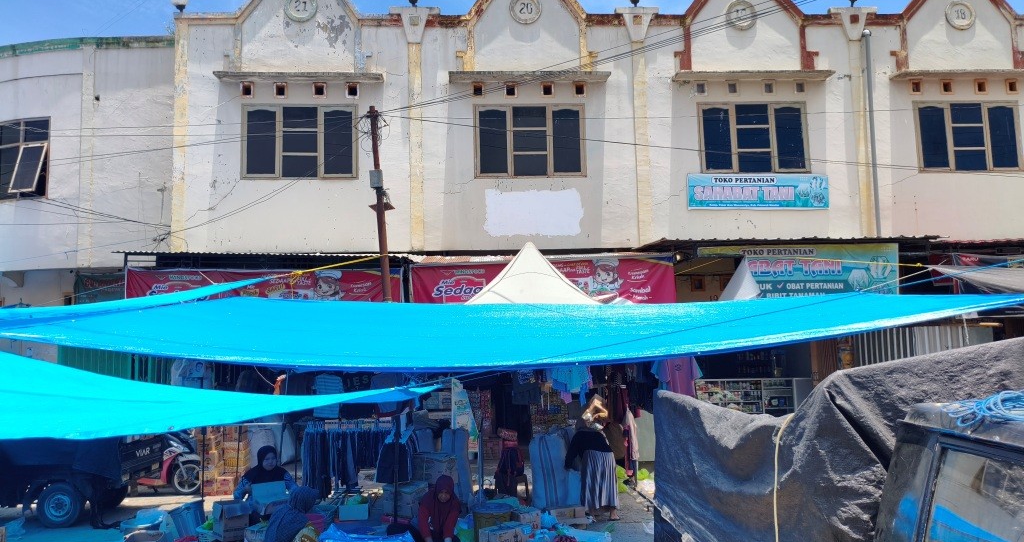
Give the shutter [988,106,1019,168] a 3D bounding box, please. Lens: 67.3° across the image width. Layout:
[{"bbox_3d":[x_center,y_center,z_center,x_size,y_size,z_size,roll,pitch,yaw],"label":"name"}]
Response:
[{"bbox_3d":[9.006,-2.455,14.088,0.500,1.120,0.060,-1,-6,-3],"label":"shutter"}]

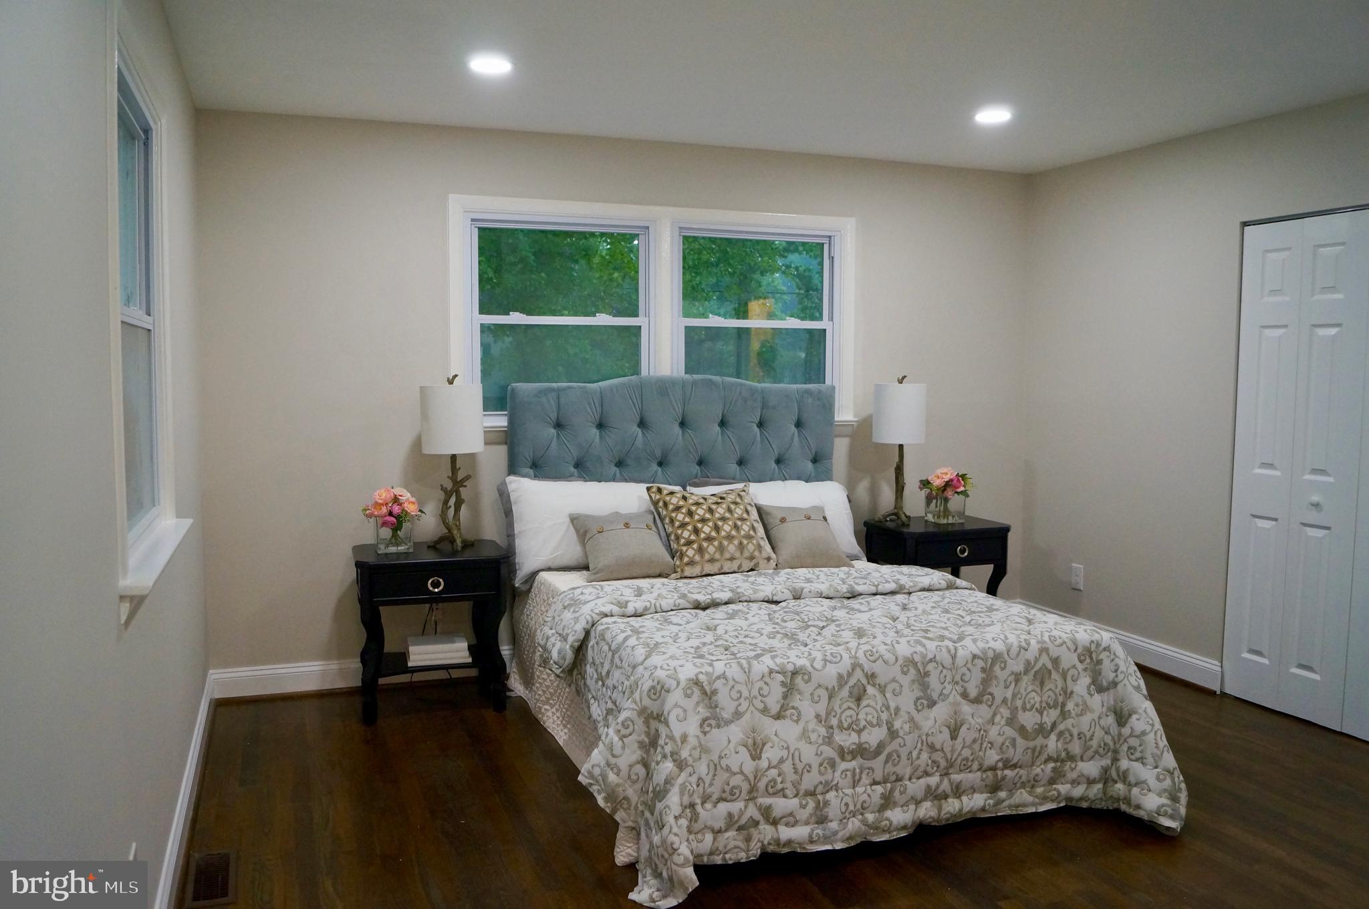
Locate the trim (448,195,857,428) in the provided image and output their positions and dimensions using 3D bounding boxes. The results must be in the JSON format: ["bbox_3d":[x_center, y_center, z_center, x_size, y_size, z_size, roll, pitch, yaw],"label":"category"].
[{"bbox_3d":[-0.074,-0.652,4.879,2.040,1.010,0.100,-2,5,-21],"label":"trim"}]

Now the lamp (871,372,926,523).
[{"bbox_3d":[1.044,-0.021,4.975,0.250,0.715,0.250,0,5,0],"label":"lamp"}]

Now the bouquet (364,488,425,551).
[{"bbox_3d":[-1.194,0.264,4.209,0.250,0.266,0.230,-2,5,-21],"label":"bouquet"}]

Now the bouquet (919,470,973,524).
[{"bbox_3d":[1.289,0.197,5.068,0.250,0.266,0.230,-2,5,-21],"label":"bouquet"}]

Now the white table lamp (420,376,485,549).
[{"bbox_3d":[-0.954,0.034,4.239,0.250,0.720,0.250,-2,5,-21],"label":"white table lamp"}]

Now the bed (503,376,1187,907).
[{"bbox_3d":[0.327,0.395,3.890,1.710,1.360,2.220,-2,5,-21],"label":"bed"}]

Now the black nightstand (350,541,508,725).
[{"bbox_3d":[-1.046,0.719,4.237,0.590,0.645,0.440,-2,5,-21],"label":"black nightstand"}]

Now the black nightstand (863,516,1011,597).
[{"bbox_3d":[1.224,0.657,5.035,0.595,0.645,0.430,-2,5,-21],"label":"black nightstand"}]

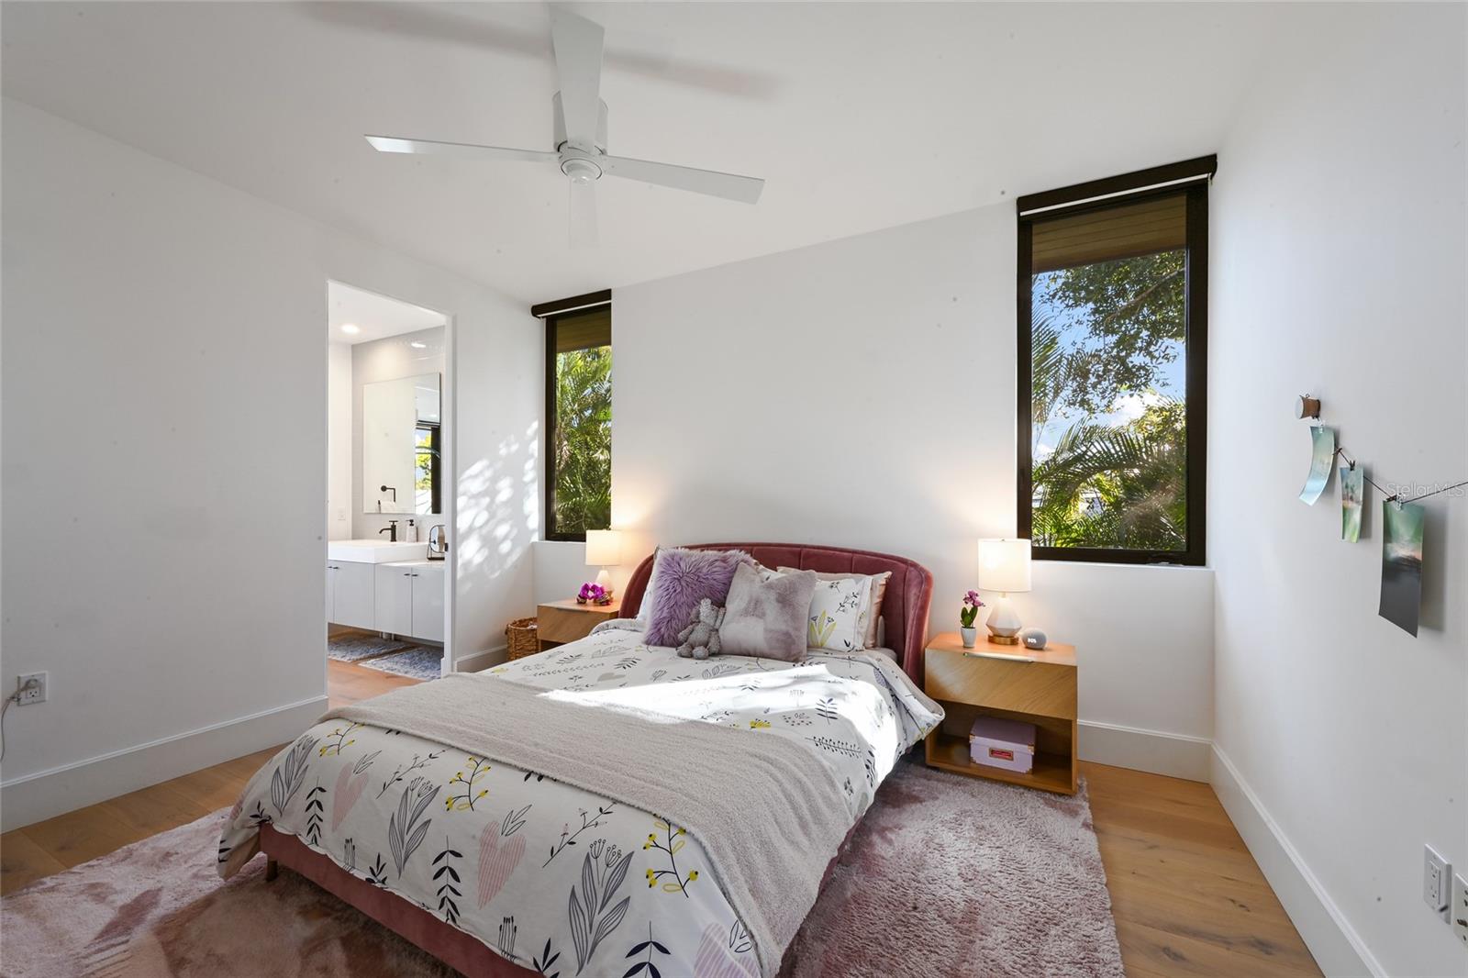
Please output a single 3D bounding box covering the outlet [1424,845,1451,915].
[{"bbox_3d":[1.322,0.744,1.075,0.008,0.112,0.072,0,-1,28],"label":"outlet"}]

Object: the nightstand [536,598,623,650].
[{"bbox_3d":[-0.934,1.037,3.785,0.605,0.546,0.380,0,-1,28],"label":"nightstand"}]

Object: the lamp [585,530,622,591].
[{"bbox_3d":[-0.886,0.521,3.901,0.237,0.500,0.237,0,-1,0],"label":"lamp"}]

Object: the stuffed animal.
[{"bbox_3d":[-0.158,0.674,2.750,0.220,0.265,0.180,0,-1,22],"label":"stuffed animal"}]

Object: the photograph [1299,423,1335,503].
[{"bbox_3d":[1.504,-0.062,1.482,0.035,0.205,0.132,11,5,28],"label":"photograph"}]

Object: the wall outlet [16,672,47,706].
[{"bbox_3d":[-2.703,0.767,2.198,0.014,0.118,0.072,0,-1,28],"label":"wall outlet"}]

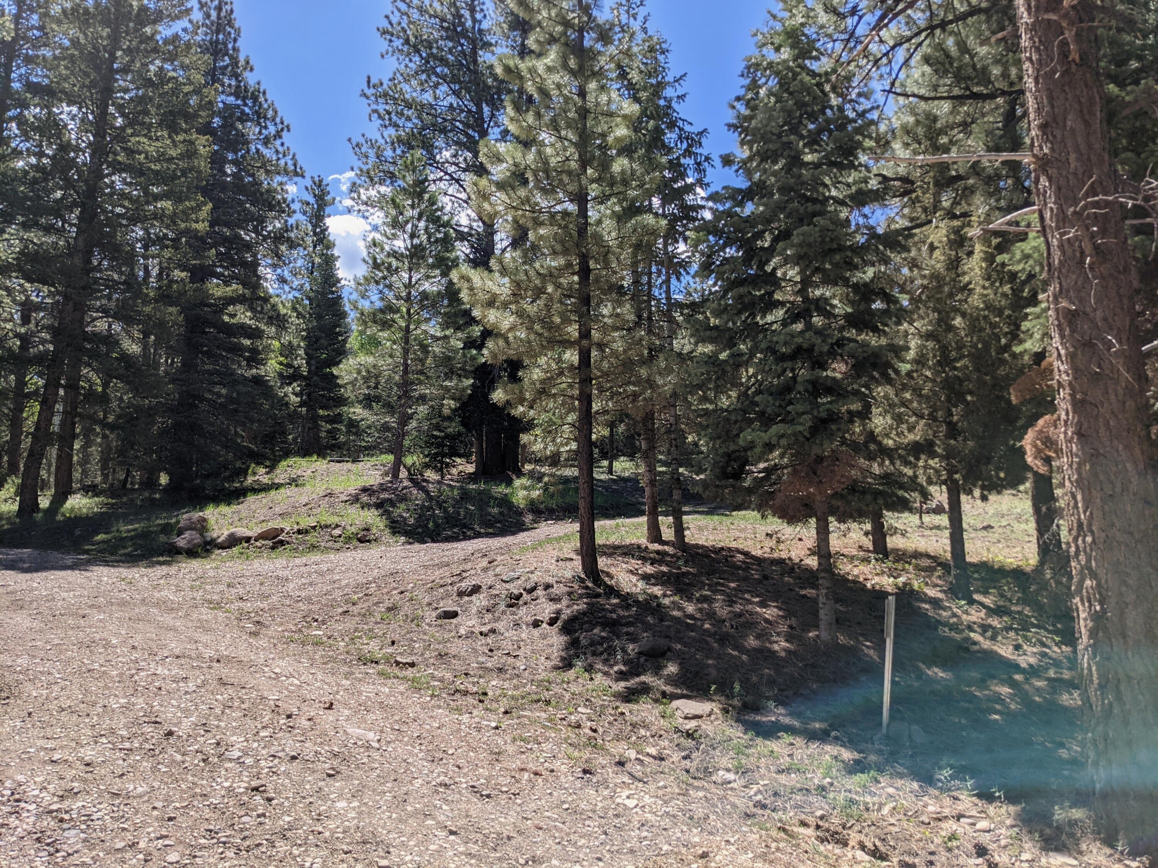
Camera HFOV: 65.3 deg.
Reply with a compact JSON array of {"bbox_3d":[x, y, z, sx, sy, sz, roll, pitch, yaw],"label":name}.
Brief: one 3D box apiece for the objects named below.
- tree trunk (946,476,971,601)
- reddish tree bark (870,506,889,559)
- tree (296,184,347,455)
[{"bbox_3d":[6.369,1.713,15.179,0.260,2.150,0.260,-5,-10,22],"label":"tree trunk"},{"bbox_3d":[6.185,2.009,18.601,0.280,1.130,0.280,-4,-10,18],"label":"reddish tree bark"},{"bbox_3d":[-11.351,-5.221,39.021,2.400,12.630,2.400,2,-10,-16],"label":"tree"}]

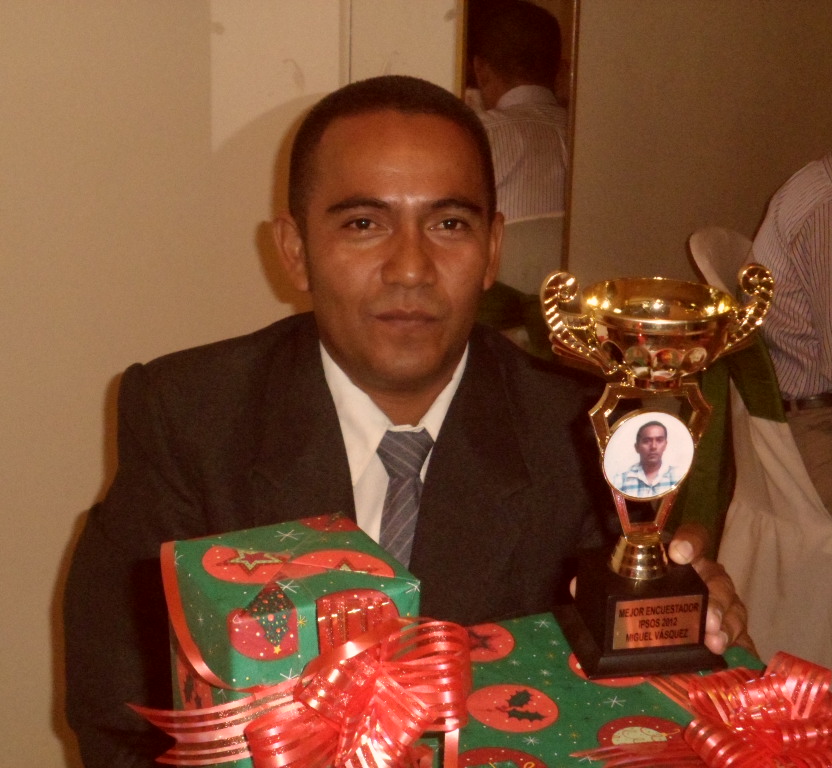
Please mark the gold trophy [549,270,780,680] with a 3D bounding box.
[{"bbox_3d":[0.133,0.044,0.844,0.131,0.229,0.085,-3,20,-9],"label":"gold trophy"}]

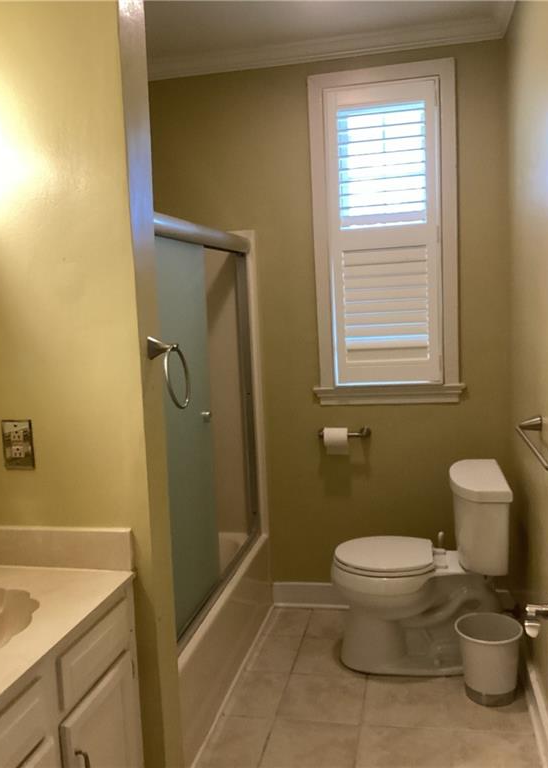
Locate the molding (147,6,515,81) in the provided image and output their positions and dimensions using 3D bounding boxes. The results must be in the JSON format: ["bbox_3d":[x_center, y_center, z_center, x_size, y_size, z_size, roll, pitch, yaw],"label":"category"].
[{"bbox_3d":[0.113,-1.458,3.030,1.748,0.061,0.066,-1,6,12],"label":"molding"}]

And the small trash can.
[{"bbox_3d":[0.788,1.011,2.513,0.242,0.249,0.242,-1,6,12],"label":"small trash can"}]

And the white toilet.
[{"bbox_3d":[0.563,0.733,2.731,0.678,0.776,0.498,-1,6,12],"label":"white toilet"}]

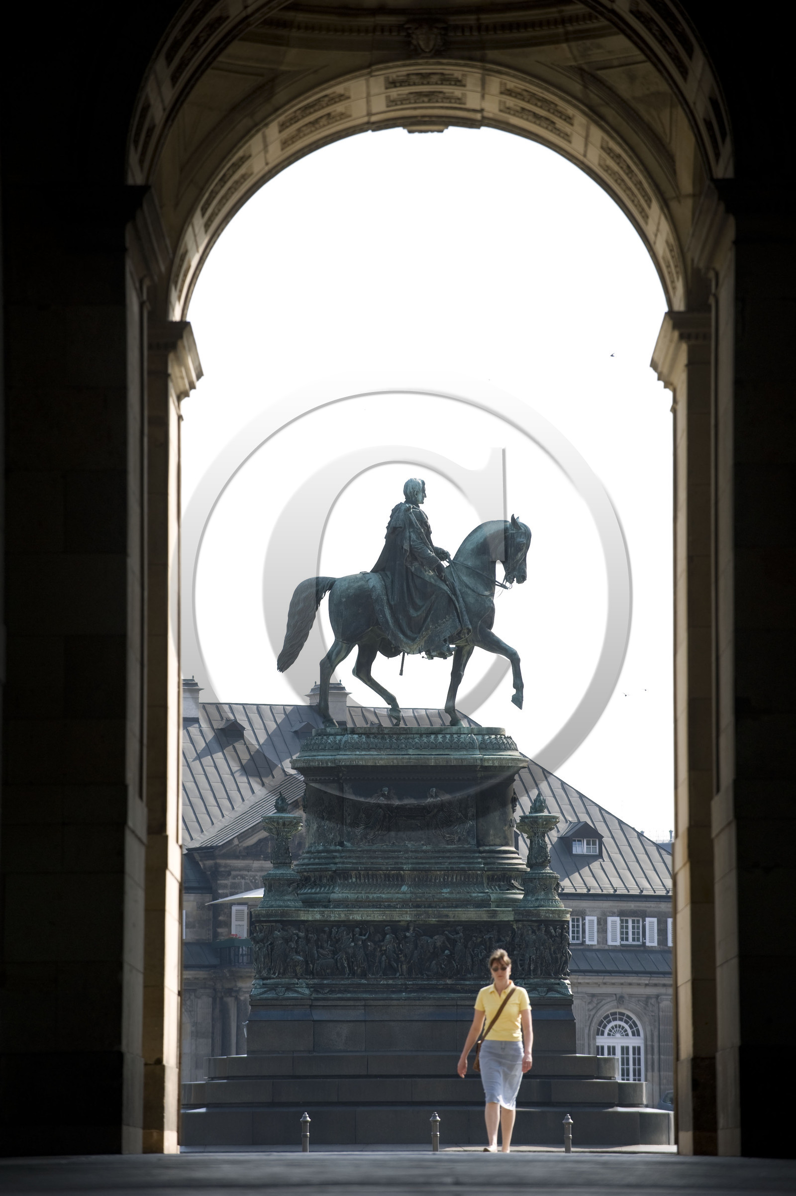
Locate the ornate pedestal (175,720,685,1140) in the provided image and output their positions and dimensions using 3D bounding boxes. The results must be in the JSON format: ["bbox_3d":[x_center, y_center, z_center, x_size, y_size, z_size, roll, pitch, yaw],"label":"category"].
[{"bbox_3d":[0.285,7.146,139.700,10.990,8.870,8.600,0,-5,0],"label":"ornate pedestal"}]

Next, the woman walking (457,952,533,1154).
[{"bbox_3d":[0.790,3.689,54.000,0.600,1.670,0.470,0,-5,3],"label":"woman walking"}]

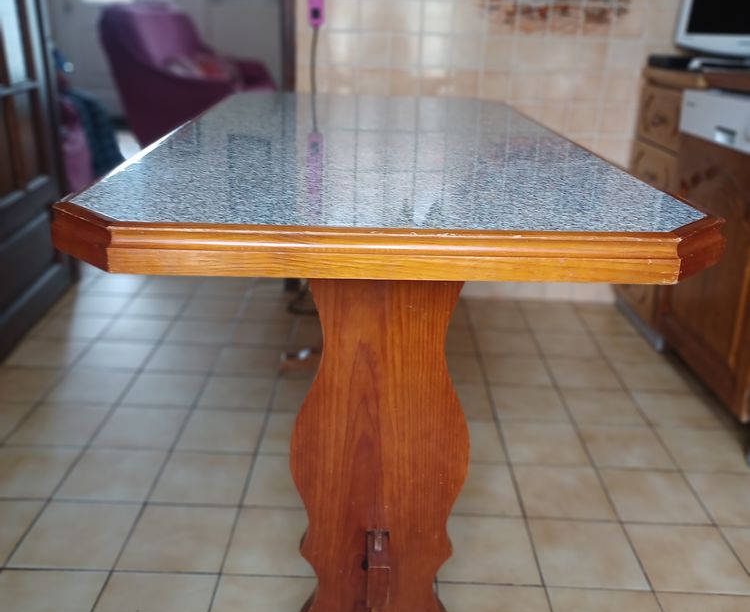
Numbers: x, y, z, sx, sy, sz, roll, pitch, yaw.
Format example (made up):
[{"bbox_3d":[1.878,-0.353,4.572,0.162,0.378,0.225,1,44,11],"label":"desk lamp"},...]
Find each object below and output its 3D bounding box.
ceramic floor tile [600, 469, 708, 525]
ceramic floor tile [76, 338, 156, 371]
[{"bbox_3d":[0.634,0.435,1.654,0.200,0.010,0.200,2,22,0],"label":"ceramic floor tile"},{"bbox_3d":[-0.781,0.152,2.192,0.199,0.009,0.199,2,22,0],"label":"ceramic floor tile"}]

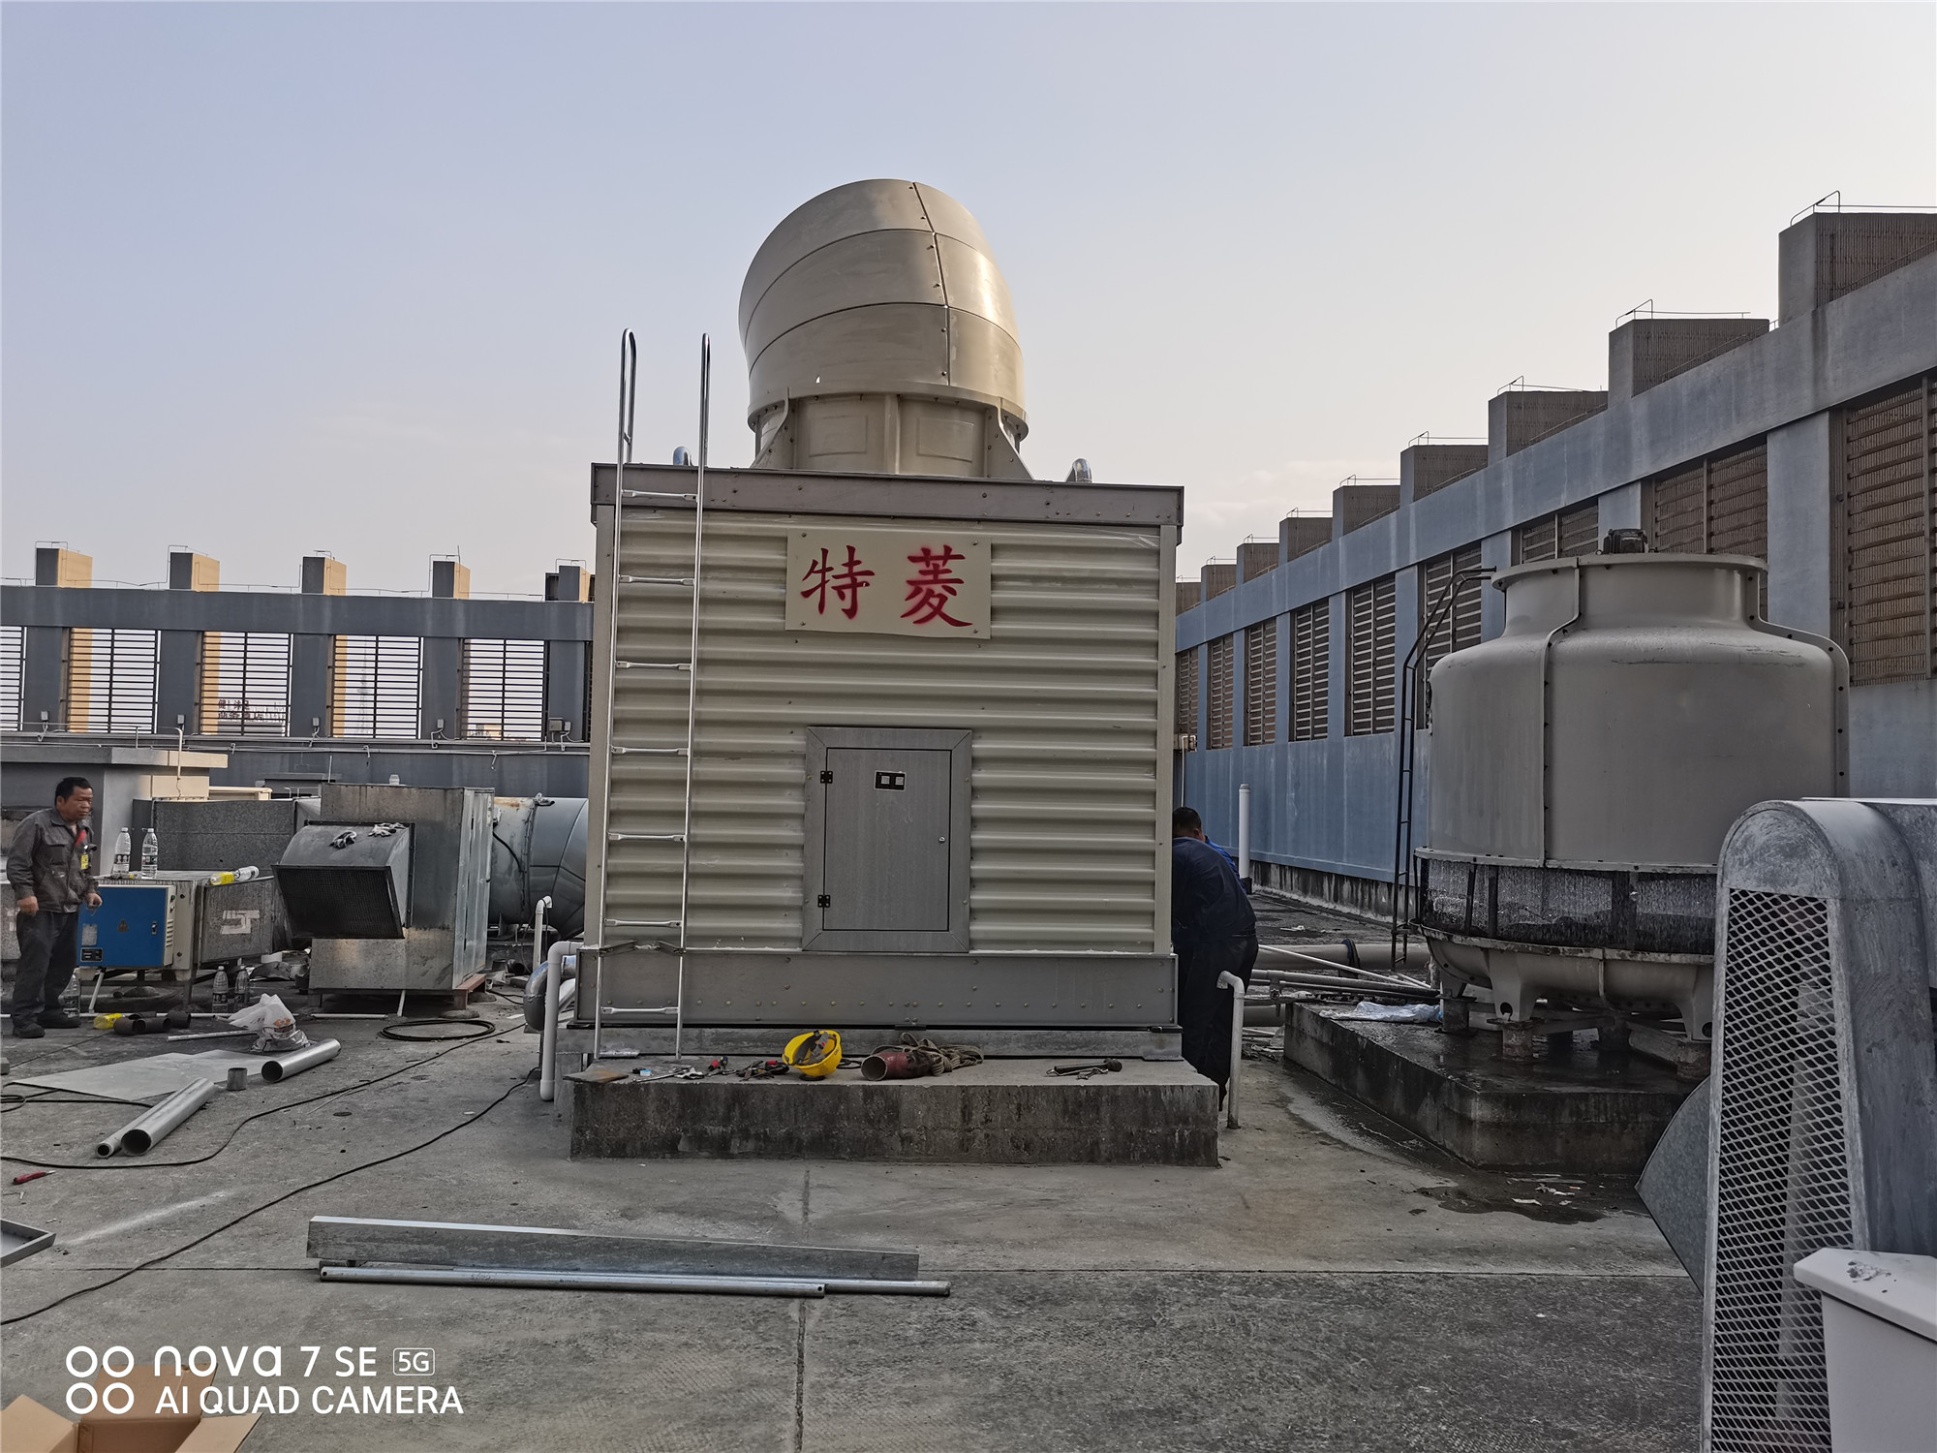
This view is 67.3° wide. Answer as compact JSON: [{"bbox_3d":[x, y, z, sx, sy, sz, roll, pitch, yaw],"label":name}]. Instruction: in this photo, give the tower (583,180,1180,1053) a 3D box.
[{"bbox_3d":[-0.430,-0.697,8.236,2.901,4.673,2.250,1,-2,-4],"label":"tower"}]

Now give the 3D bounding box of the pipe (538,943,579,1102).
[{"bbox_3d":[-2.024,1.488,7.339,0.230,0.810,0.075,1,-2,-4],"label":"pipe"}]

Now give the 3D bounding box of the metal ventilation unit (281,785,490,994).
[{"bbox_3d":[-4.133,1.154,10.440,1.049,1.438,1.500,1,-2,-5],"label":"metal ventilation unit"}]

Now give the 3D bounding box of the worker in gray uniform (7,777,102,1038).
[{"bbox_3d":[-5.814,1.128,9.248,0.430,1.614,0.510,1,-3,4],"label":"worker in gray uniform"}]

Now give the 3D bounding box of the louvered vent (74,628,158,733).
[{"bbox_3d":[-17.299,-0.942,29.433,1.683,2.132,0.150,1,-3,-6],"label":"louvered vent"}]

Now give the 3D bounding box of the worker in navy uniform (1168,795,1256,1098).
[{"bbox_3d":[1.267,1.215,7.785,0.560,1.558,0.520,-1,-3,31],"label":"worker in navy uniform"}]

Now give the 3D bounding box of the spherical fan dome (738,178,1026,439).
[{"bbox_3d":[-0.458,-2.320,8.343,1.602,1.422,1.662,2,-3,-27],"label":"spherical fan dome"}]

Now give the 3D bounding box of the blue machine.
[{"bbox_3d":[-5.789,1.371,10.147,0.589,0.571,0.400,1,-3,-6],"label":"blue machine"}]

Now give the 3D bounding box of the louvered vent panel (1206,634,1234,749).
[{"bbox_3d":[4.789,-0.624,27.679,0.100,2.089,1.919,1,-2,-6],"label":"louvered vent panel"}]

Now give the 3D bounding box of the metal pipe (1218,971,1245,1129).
[{"bbox_3d":[1.300,1.590,7.170,0.135,0.771,0.085,1,-2,-4],"label":"metal pipe"}]

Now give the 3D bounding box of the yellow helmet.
[{"bbox_3d":[-0.706,1.487,6.589,0.275,0.155,0.215,-15,22,26],"label":"yellow helmet"}]

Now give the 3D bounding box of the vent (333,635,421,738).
[{"bbox_3d":[-12.181,-0.830,29.951,1.719,2.132,0.150,1,-3,-6],"label":"vent"}]

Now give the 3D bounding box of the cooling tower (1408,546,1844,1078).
[{"bbox_3d":[3.433,0.425,7.851,2.041,2.567,2.041,1,-3,-6],"label":"cooling tower"}]

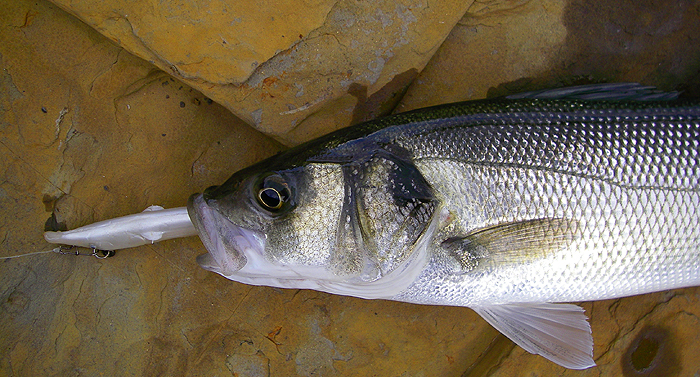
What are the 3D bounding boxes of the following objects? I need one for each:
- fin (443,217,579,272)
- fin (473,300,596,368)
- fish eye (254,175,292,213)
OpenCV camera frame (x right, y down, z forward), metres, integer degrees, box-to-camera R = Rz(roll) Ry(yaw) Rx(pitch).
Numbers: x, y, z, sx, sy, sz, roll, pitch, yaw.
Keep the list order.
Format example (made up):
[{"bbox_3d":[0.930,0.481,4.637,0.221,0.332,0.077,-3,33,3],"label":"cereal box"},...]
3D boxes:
[{"bbox_3d":[0.089,0.031,0.422,0.075,0.010,0.025,-7,80,-1],"label":"fin"},{"bbox_3d":[0.103,0.082,0.432,0.076,0.012,0.037,15,81,2],"label":"fin"},{"bbox_3d":[-0.043,0.003,0.435,0.021,0.010,0.021,0,80,9],"label":"fish eye"}]

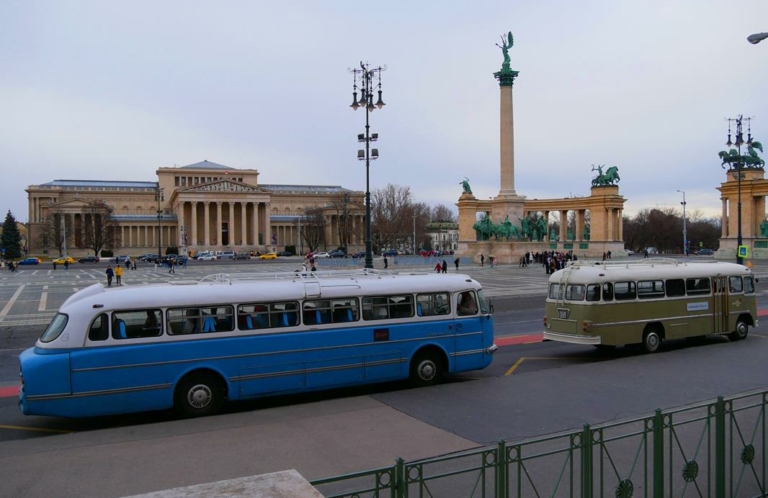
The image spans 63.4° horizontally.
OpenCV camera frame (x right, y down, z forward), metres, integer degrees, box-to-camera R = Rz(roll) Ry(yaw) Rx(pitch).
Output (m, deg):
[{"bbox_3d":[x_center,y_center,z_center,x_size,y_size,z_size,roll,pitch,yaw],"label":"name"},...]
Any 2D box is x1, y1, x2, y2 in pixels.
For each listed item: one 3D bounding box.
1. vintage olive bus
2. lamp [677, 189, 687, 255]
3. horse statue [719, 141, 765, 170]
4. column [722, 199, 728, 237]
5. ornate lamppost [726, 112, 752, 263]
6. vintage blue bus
[{"bbox_3d":[9.488,1.901,21.711,8.500,3.000,2.450,-1,1,-28],"label":"vintage olive bus"},{"bbox_3d":[71.958,-6.304,150.000,2.200,16.126,0.600,0,1,26],"label":"lamp"},{"bbox_3d":[62.729,-16.362,109.000,3.200,5.000,7.000,-1,1,-22],"label":"horse statue"},{"bbox_3d":[61.571,-5.499,112.000,1.000,6.851,1.000,-1,1,-21],"label":"column"},{"bbox_3d":[32.352,-4.617,56.500,2.500,15.050,2.500,0,1,19],"label":"ornate lamppost"},{"bbox_3d":[-2.271,2.071,14.980,11.400,2.980,2.500,-1,1,-28],"label":"vintage blue bus"}]

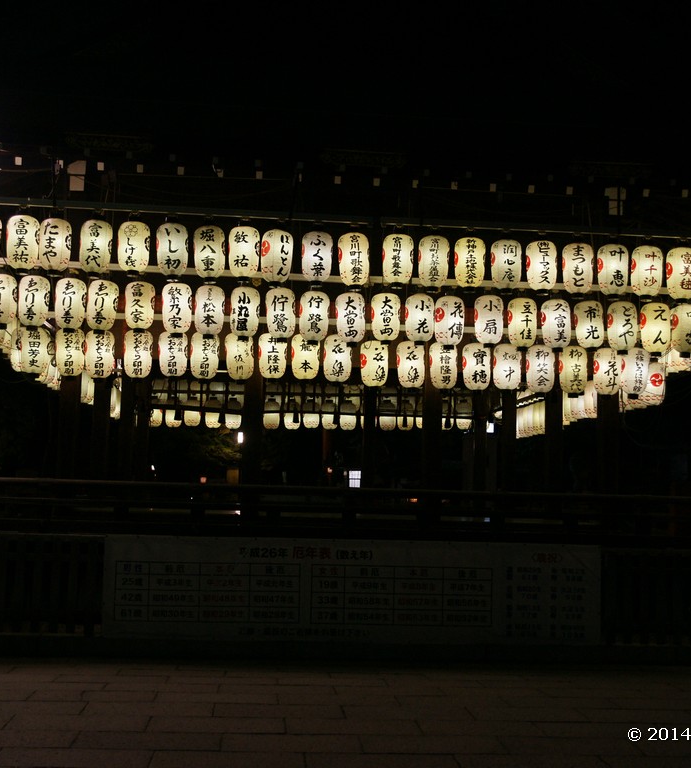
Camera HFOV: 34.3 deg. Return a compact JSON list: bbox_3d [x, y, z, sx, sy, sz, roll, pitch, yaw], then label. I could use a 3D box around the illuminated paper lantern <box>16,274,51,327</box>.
[{"bbox_3d":[-3.328,-0.891,12.015,0.310,0.540,0.310,2,-6,-4],"label":"illuminated paper lantern"}]

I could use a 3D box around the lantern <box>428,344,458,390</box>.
[{"bbox_3d":[1.206,-0.228,13.772,0.350,0.620,0.350,2,-6,-5],"label":"lantern"}]

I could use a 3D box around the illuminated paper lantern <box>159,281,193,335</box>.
[{"bbox_3d":[-1.831,-0.817,12.187,0.335,0.570,0.335,2,-6,-3],"label":"illuminated paper lantern"}]

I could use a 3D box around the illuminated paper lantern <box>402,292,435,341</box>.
[{"bbox_3d":[0.830,-0.725,12.384,0.335,0.570,0.335,2,-6,-4],"label":"illuminated paper lantern"}]

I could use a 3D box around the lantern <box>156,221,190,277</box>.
[{"bbox_3d":[-1.901,-1.478,12.296,0.350,0.620,0.350,2,-6,-5],"label":"lantern"}]

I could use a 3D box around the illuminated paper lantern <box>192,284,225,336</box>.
[{"bbox_3d":[-1.472,-0.793,12.155,0.310,0.540,0.310,2,-6,-4],"label":"illuminated paper lantern"}]

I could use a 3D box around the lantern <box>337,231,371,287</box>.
[{"bbox_3d":[0.089,-1.311,11.831,0.335,0.570,0.335,2,-6,-6],"label":"lantern"}]

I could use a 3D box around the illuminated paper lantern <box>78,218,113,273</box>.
[{"bbox_3d":[-2.525,-1.397,11.327,0.335,0.585,0.335,2,-5,-4],"label":"illuminated paper lantern"}]

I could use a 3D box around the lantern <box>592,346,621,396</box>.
[{"bbox_3d":[3.050,-0.139,13.002,0.335,0.570,0.335,3,-6,-11],"label":"lantern"}]

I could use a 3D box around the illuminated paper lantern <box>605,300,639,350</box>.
[{"bbox_3d":[3.096,-0.643,12.509,0.310,0.540,0.310,2,-6,-4],"label":"illuminated paper lantern"}]

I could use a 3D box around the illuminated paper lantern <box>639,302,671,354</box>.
[{"bbox_3d":[3.491,-0.630,12.582,0.335,0.570,0.335,3,-6,-9],"label":"illuminated paper lantern"}]

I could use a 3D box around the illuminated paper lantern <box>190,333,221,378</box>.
[{"bbox_3d":[-1.589,-0.329,12.705,0.310,0.540,0.310,2,-6,-4],"label":"illuminated paper lantern"}]

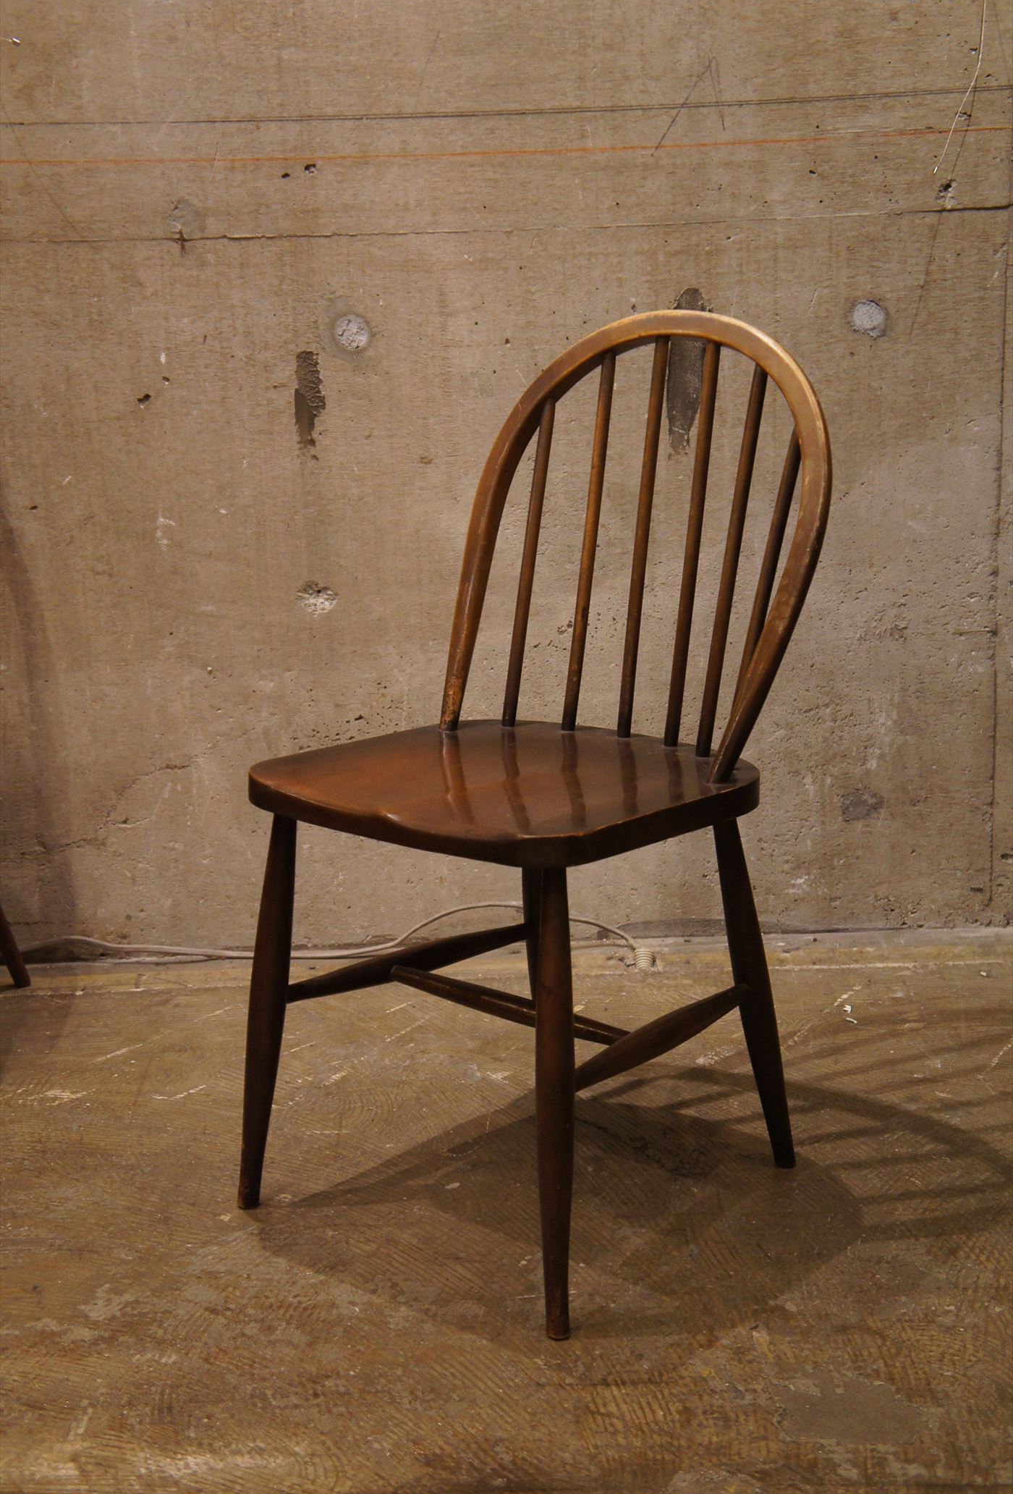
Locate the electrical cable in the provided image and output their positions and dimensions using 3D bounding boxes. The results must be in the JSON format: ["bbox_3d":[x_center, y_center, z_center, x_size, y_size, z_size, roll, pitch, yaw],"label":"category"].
[{"bbox_3d":[-0.210,0.230,2.870,0.780,0.068,0.070,-2,14,-2],"label":"electrical cable"}]

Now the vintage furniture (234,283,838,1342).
[{"bbox_3d":[0.035,0.028,2.129,0.410,0.815,0.468,11,19,41],"label":"vintage furniture"}]

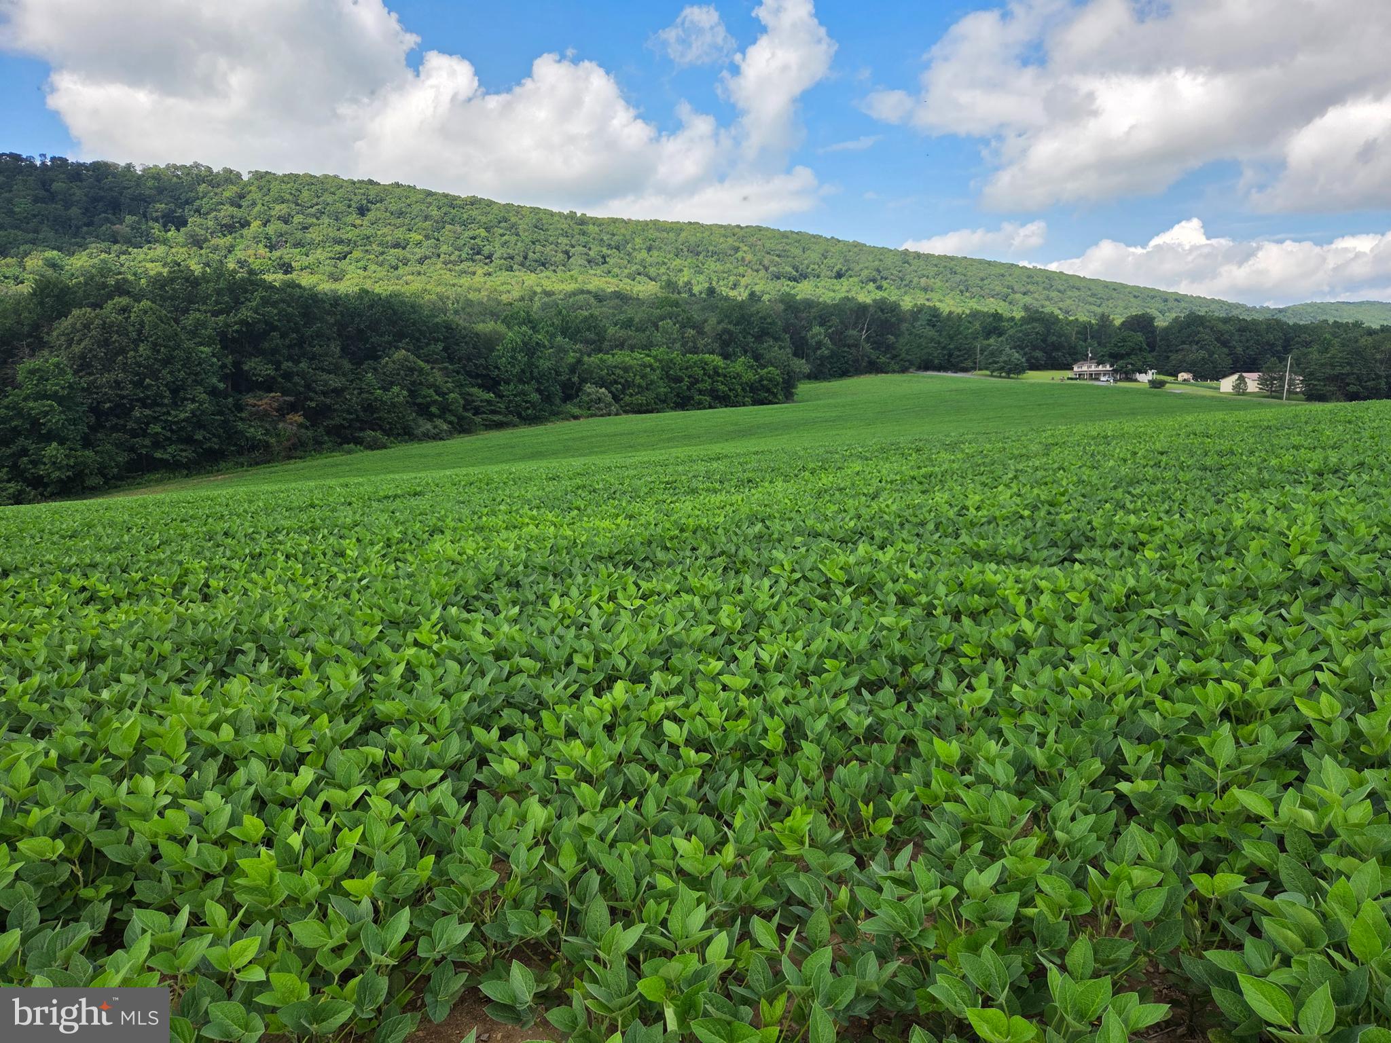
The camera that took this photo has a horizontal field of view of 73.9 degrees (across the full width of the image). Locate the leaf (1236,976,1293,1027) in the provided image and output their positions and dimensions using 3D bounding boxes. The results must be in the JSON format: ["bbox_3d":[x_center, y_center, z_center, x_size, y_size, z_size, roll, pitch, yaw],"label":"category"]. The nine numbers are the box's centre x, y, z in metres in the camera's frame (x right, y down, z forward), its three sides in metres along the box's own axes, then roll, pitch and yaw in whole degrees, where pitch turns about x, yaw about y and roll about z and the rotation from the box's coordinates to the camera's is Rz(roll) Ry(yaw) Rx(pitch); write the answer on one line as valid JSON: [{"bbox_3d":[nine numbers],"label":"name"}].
[{"bbox_3d":[0.999,0.840,1.620,0.070,0.025,0.108,-30,37,-8],"label":"leaf"}]

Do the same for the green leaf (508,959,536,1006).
[{"bbox_3d":[-0.337,0.899,1.800,0.055,0.025,0.086,-17,56,-23],"label":"green leaf"}]

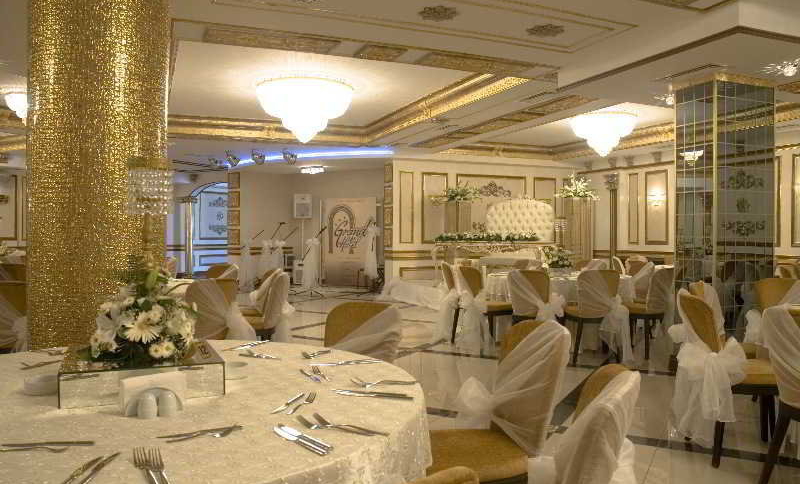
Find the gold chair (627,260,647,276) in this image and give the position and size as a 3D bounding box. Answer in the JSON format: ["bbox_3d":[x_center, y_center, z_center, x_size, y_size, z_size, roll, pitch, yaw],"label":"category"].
[{"bbox_3d":[3.020,0.700,7.908,0.580,0.910,0.480,0,1,-30],"label":"gold chair"}]

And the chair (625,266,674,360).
[{"bbox_3d":[2.540,0.717,6.338,0.480,0.910,0.580,-1,1,-45],"label":"chair"}]

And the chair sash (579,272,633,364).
[{"bbox_3d":[1.900,0.695,5.520,0.500,0.840,0.250,0,0,-8],"label":"chair sash"}]

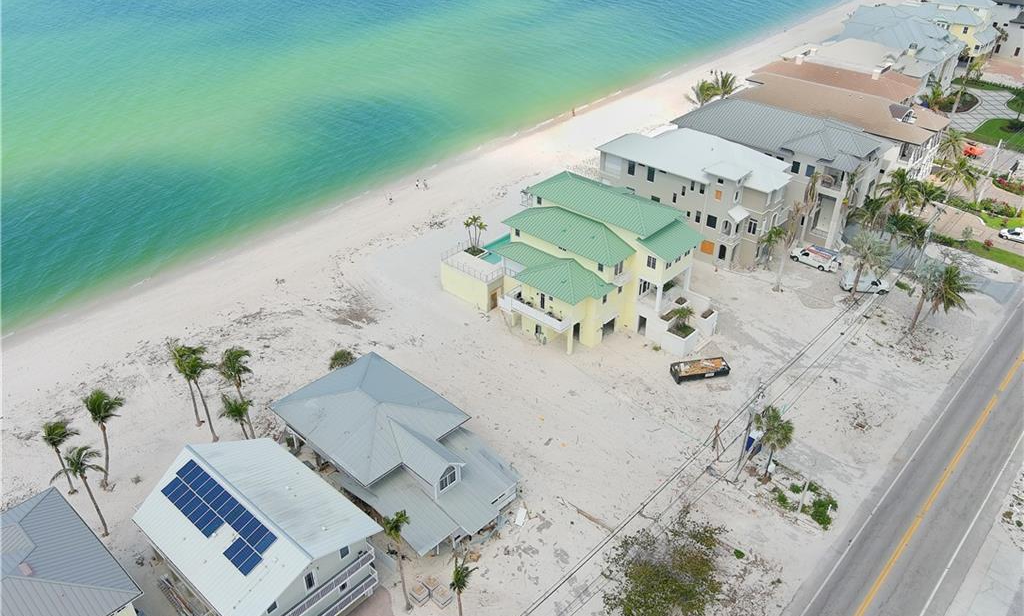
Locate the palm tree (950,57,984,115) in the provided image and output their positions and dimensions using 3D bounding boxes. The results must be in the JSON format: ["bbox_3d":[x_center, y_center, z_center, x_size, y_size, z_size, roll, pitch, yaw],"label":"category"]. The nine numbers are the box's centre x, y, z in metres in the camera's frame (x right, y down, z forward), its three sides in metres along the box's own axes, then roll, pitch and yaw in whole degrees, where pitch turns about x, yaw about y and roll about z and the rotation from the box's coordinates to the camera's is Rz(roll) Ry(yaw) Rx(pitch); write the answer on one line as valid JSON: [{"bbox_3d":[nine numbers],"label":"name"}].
[{"bbox_3d":[89.810,-44.010,164.370,5.200,10.740,5.200,-2,32,0],"label":"palm tree"}]

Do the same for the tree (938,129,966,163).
[{"bbox_3d":[73.191,-26.733,138.536,4.800,6.700,4.800,0,33,0],"label":"tree"}]

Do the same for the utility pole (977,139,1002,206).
[{"bbox_3d":[72.005,-20.460,124.586,0.450,10.700,0.450,26,42,35],"label":"utility pole"}]

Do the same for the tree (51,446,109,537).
[{"bbox_3d":[-35.136,15.618,68.973,4.500,10.100,4.200,0,33,0],"label":"tree"}]

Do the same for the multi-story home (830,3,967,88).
[{"bbox_3d":[77.495,-51.366,171.124,25.000,13.000,33.000,26,41,34],"label":"multi-story home"}]

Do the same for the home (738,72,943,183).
[{"bbox_3d":[53.610,-29.580,140.210,35.000,13.800,14.800,26,41,36],"label":"home"}]

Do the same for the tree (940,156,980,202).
[{"bbox_3d":[68.057,-19.735,127.053,6.000,7.300,6.000,0,33,0],"label":"tree"}]

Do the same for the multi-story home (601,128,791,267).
[{"bbox_3d":[26.112,-17.309,116.916,24.900,14.000,13.900,26,41,34],"label":"multi-story home"}]

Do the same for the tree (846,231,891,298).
[{"bbox_3d":[45.160,-5.440,106.780,5.400,8.940,5.400,-2,32,0],"label":"tree"}]

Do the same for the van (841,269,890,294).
[{"bbox_3d":[45.481,-3.264,106.107,5.700,2.100,2.000,6,33,9],"label":"van"}]

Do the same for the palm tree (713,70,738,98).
[{"bbox_3d":[39.486,-38.602,153.968,5.300,9.500,5.300,26,42,35],"label":"palm tree"}]

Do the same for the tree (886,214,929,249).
[{"bbox_3d":[53.490,-9.678,112.222,5.600,6.500,5.600,26,42,35],"label":"tree"}]

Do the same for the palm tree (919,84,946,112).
[{"bbox_3d":[80.187,-39.434,157.515,5.200,6.300,5.200,26,42,35],"label":"palm tree"}]

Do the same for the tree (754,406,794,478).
[{"bbox_3d":[23.759,12.568,75.234,3.600,8.700,3.600,0,33,0],"label":"tree"}]

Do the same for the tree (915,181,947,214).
[{"bbox_3d":[60.720,-15.627,121.483,5.000,6.200,5.000,26,42,35],"label":"tree"}]

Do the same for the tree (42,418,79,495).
[{"bbox_3d":[-41.449,13.739,76.351,4.200,8.200,4.200,26,42,35],"label":"tree"}]

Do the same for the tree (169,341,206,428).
[{"bbox_3d":[-34.150,8.440,87.050,4.100,10.280,4.100,-2,32,0],"label":"tree"}]

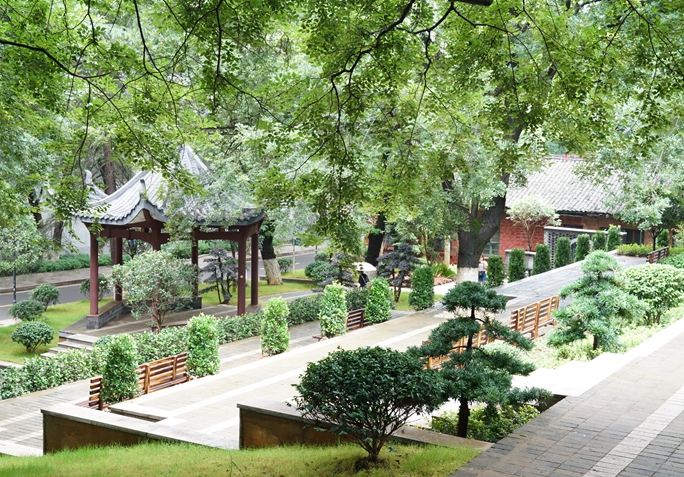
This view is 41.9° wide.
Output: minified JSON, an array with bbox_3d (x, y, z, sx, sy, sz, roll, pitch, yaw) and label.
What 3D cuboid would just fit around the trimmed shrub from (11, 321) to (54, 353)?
[{"bbox_3d":[-10.224,3.268,29.543,1.387,1.089,1.350,0,5,0],"label":"trimmed shrub"}]

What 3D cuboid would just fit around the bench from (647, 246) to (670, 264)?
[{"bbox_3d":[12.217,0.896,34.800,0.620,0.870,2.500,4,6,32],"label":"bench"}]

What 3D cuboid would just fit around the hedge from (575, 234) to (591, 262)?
[{"bbox_3d":[11.799,0.478,43.664,0.680,1.400,0.680,4,6,30],"label":"hedge"}]

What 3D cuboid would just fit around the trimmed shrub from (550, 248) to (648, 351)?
[{"bbox_3d":[5.630,1.361,19.600,2.100,2.200,2.050,1,5,0],"label":"trimmed shrub"}]

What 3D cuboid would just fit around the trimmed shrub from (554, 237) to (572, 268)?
[{"bbox_3d":[10.179,0.672,40.979,0.700,1.420,0.700,4,6,30],"label":"trimmed shrub"}]

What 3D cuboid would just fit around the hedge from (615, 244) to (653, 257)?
[{"bbox_3d":[15.395,0.632,47.000,2.400,0.620,1.200,4,6,32],"label":"hedge"}]

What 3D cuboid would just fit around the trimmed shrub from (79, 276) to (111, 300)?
[{"bbox_3d":[-9.330,1.892,33.800,1.200,0.960,1.150,1,5,0],"label":"trimmed shrub"}]

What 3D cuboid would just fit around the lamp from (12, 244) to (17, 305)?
[{"bbox_3d":[-13.203,1.614,36.135,0.300,3.400,0.300,0,5,0],"label":"lamp"}]

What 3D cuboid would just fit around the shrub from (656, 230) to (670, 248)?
[{"bbox_3d":[20.489,0.191,57.000,0.850,1.500,0.850,1,5,0],"label":"shrub"}]

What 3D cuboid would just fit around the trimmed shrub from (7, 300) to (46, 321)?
[{"bbox_3d":[-12.346,2.904,35.038,1.450,0.950,1.400,0,5,0],"label":"trimmed shrub"}]

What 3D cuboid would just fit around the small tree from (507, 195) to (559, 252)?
[{"bbox_3d":[11.580,-0.968,54.000,3.200,3.600,3.100,1,5,0],"label":"small tree"}]

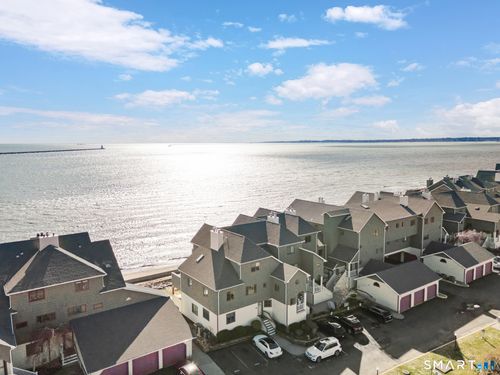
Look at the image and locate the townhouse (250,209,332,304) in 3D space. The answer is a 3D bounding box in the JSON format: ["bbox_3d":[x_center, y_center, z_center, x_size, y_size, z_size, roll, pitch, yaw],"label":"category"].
[{"bbox_3d":[6.979,11.323,62.025,12.163,12.066,16.834,-5,9,-35],"label":"townhouse"}]

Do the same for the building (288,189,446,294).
[{"bbox_3d":[26.524,8.868,79.273,31.138,12.358,20.921,-5,9,-35],"label":"building"}]

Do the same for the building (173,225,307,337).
[{"bbox_3d":[-1.818,12.570,52.659,13.137,12.066,17.126,-5,9,-35],"label":"building"}]

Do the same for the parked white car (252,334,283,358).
[{"bbox_3d":[2.199,19.247,42.450,1.850,1.440,4.600,-5,9,-33],"label":"parked white car"}]

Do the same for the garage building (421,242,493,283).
[{"bbox_3d":[40.309,14.077,67.421,11.190,5.011,8.174,-5,9,-35],"label":"garage building"}]

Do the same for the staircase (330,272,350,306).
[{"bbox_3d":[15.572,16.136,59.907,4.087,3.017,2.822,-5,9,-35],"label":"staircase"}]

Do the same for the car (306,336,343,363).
[{"bbox_3d":[8.767,19.269,41.277,4.550,1.670,1.850,-4,8,-28],"label":"car"}]

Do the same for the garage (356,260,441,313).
[{"bbox_3d":[24.226,15.537,57.343,10.996,4.817,8.174,-5,9,-35],"label":"garage"}]

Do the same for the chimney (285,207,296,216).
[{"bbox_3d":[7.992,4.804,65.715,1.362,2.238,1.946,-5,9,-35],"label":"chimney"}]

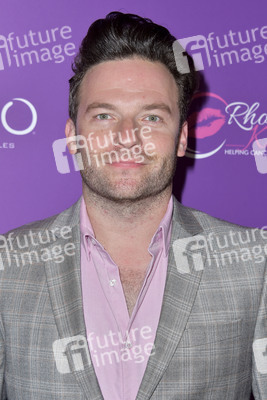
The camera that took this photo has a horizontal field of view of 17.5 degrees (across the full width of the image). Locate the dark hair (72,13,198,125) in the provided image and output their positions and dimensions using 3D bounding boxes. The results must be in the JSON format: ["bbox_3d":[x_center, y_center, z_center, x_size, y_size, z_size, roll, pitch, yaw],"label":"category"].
[{"bbox_3d":[0.000,-0.176,1.255,0.185,0.185,0.210,2,-2,4],"label":"dark hair"}]

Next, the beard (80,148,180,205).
[{"bbox_3d":[-0.007,-0.033,1.190,0.140,0.083,0.095,2,-2,4],"label":"beard"}]

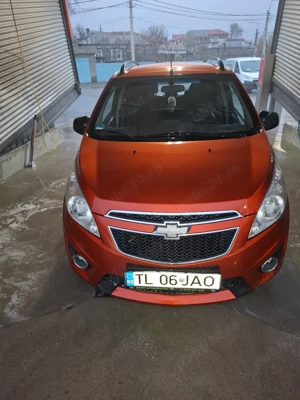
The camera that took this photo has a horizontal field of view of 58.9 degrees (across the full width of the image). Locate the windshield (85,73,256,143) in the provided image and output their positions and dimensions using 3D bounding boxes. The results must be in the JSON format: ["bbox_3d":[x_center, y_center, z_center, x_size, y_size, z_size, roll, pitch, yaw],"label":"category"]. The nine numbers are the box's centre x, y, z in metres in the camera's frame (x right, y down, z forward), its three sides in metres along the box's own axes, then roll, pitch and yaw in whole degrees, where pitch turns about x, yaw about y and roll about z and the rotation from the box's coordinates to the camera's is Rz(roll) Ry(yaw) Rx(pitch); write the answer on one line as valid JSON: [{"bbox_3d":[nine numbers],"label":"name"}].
[{"bbox_3d":[0.176,-0.776,2.154,1.340,0.430,0.730,0,28,5],"label":"windshield"}]

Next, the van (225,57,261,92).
[{"bbox_3d":[6.516,-8.875,18.500,1.900,1.950,4.750,-3,28,0],"label":"van"}]

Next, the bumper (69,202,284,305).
[{"bbox_3d":[0.136,0.265,1.649,1.580,0.520,0.540,0,28,5],"label":"bumper"}]

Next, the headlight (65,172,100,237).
[{"bbox_3d":[-0.423,-0.034,1.693,0.330,0.260,0.580,0,28,5],"label":"headlight"}]

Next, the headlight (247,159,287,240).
[{"bbox_3d":[0.704,-0.036,1.600,0.330,0.260,0.580,0,28,5],"label":"headlight"}]

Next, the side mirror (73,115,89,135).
[{"bbox_3d":[-0.591,-0.677,2.406,0.190,0.150,0.120,0,28,5],"label":"side mirror"}]

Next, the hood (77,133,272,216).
[{"bbox_3d":[0.140,-0.184,1.702,1.360,0.260,0.880,0,28,5],"label":"hood"}]

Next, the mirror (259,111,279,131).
[{"bbox_3d":[0.989,-0.680,2.276,0.190,0.150,0.120,0,28,5],"label":"mirror"}]

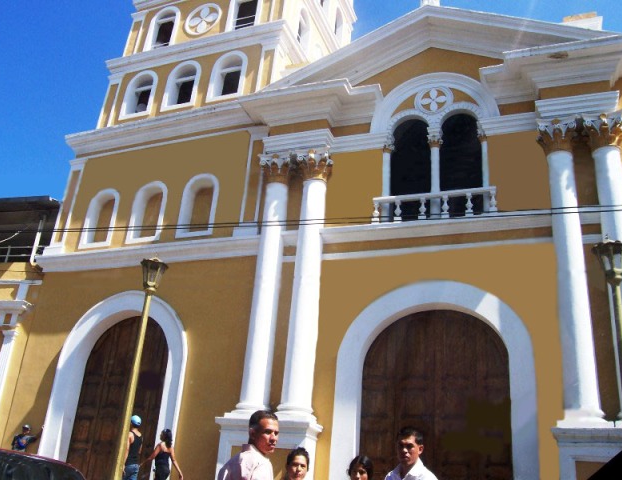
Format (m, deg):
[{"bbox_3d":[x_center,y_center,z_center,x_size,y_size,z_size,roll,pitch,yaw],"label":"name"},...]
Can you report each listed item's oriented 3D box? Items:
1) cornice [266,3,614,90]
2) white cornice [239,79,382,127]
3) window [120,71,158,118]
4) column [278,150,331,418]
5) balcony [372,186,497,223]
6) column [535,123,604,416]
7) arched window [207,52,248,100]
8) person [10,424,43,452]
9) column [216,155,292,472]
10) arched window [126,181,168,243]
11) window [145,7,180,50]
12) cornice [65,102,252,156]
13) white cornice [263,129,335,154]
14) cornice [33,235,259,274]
[{"bbox_3d":[2.913,-4.777,15.689,9.000,2.150,0.750,-5,-24,22],"label":"cornice"},{"bbox_3d":[0.042,-3.338,16.036,3.600,0.560,1.200,-5,-24,22],"label":"white cornice"},{"bbox_3d":[-5.704,-4.857,21.345,1.260,1.866,0.450,-5,-26,22],"label":"window"},{"bbox_3d":[-0.093,0.773,14.340,0.920,6.450,0.920,4,-22,2],"label":"column"},{"bbox_3d":[2.853,-0.748,14.592,2.864,0.639,0.350,-5,-26,22],"label":"balcony"},{"bbox_3d":[5.259,0.368,12.836,0.880,6.700,0.880,-5,-26,22],"label":"column"},{"bbox_3d":[-2.363,-4.755,18.610,1.230,1.650,0.400,-5,-24,22],"label":"arched window"},{"bbox_3d":[-7.334,5.507,15.825,0.480,1.680,0.680,18,-27,-28],"label":"person"},{"bbox_3d":[-1.193,1.695,15.057,0.980,8.470,0.940,-5,-26,22],"label":"column"},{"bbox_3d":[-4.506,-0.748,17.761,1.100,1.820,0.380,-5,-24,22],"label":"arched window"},{"bbox_3d":[-5.232,-7.432,22.566,1.240,1.996,0.420,-5,-26,22],"label":"window"},{"bbox_3d":[-4.878,-3.333,19.522,6.756,0.725,0.450,-5,-26,22],"label":"cornice"},{"bbox_3d":[-0.296,-2.317,16.056,1.800,0.520,0.650,-5,-24,22],"label":"white cornice"},{"bbox_3d":[-4.553,0.416,16.921,7.250,0.430,0.270,-5,-24,22],"label":"cornice"}]

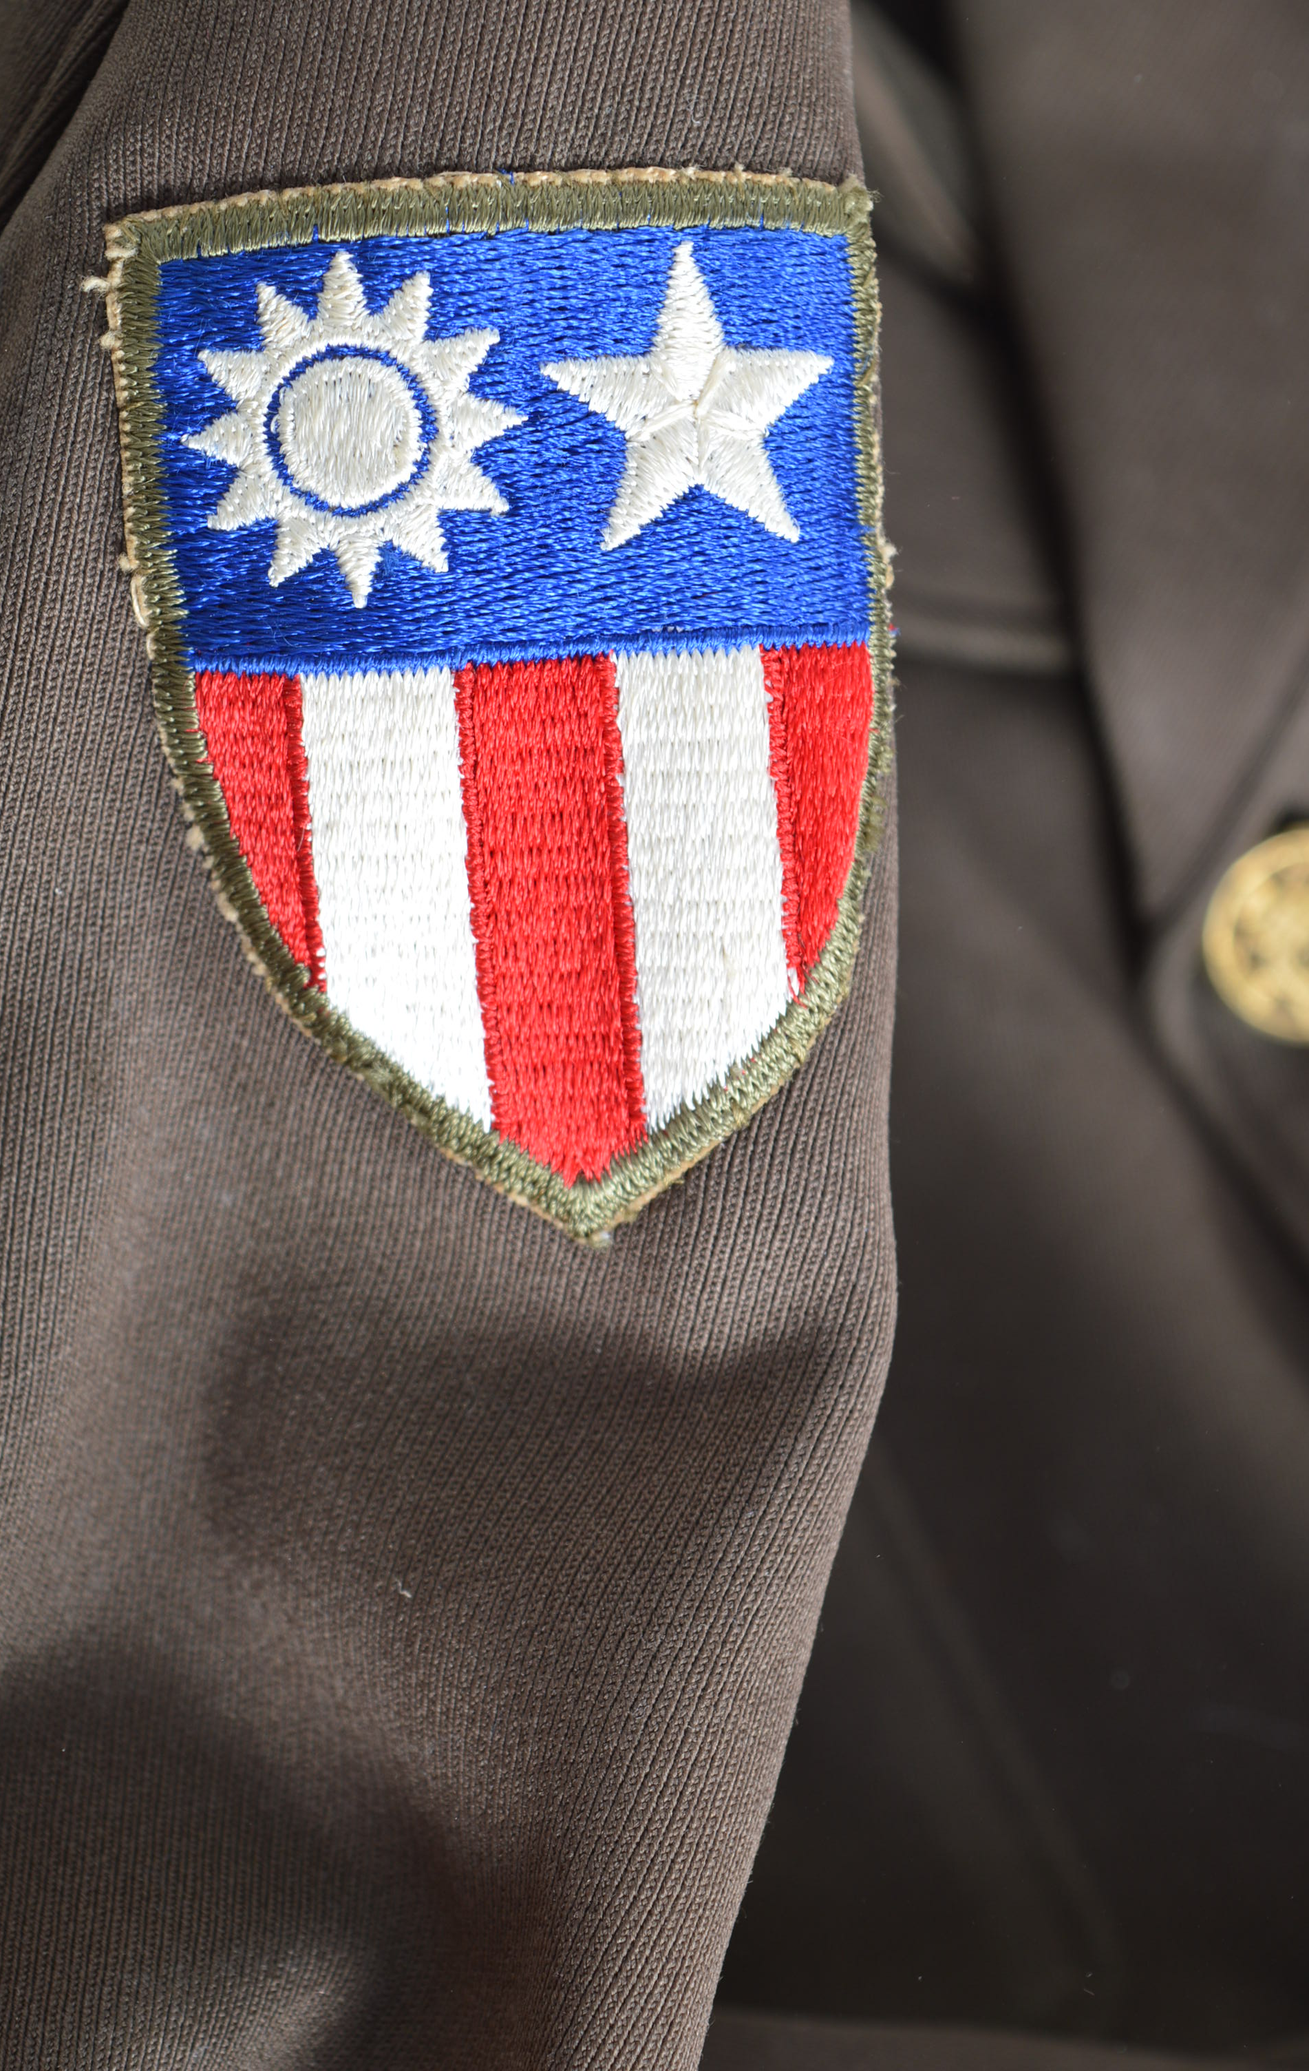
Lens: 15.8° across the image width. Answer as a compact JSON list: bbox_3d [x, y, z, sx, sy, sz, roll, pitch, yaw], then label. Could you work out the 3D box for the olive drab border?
[{"bbox_3d":[-0.010,-0.024,0.353,0.059,0.079,0.011,-4,0,-7],"label":"olive drab border"}]

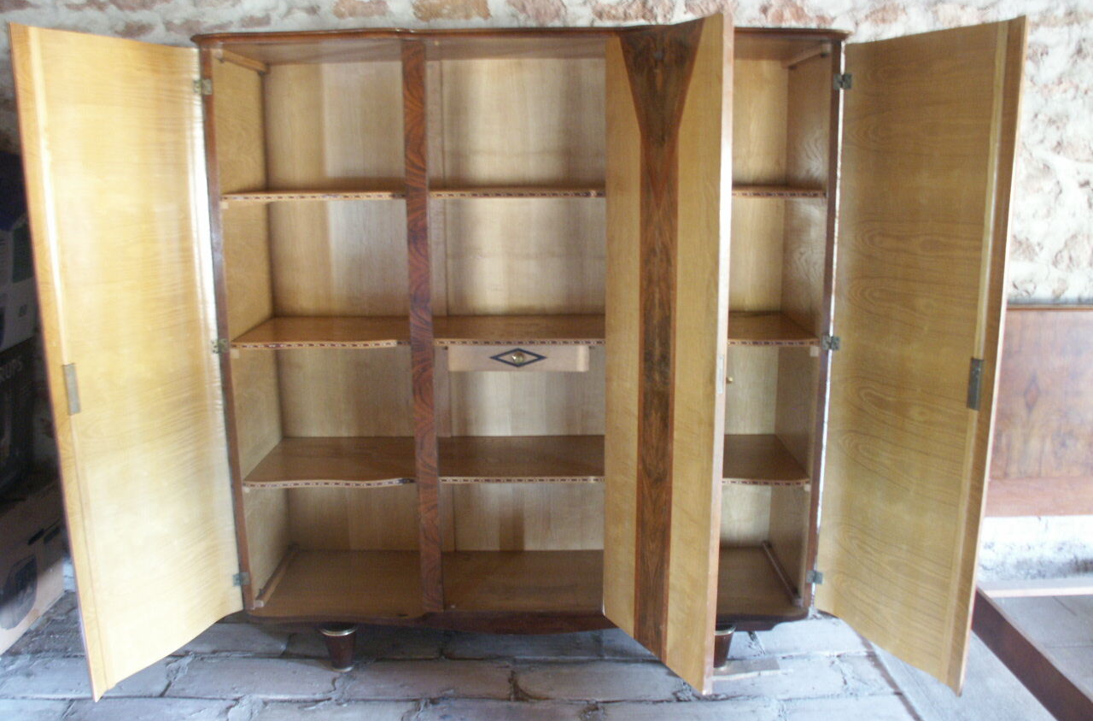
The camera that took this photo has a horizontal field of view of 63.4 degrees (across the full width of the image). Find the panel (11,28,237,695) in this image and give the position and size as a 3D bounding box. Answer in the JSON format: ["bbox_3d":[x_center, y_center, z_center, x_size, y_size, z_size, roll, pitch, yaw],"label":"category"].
[{"bbox_3d":[-1.030,0.018,2.274,0.059,1.612,0.511,6,14,26],"label":"panel"}]

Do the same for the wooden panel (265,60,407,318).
[{"bbox_3d":[-0.634,-0.533,2.840,0.513,0.805,0.020,-1,12,0],"label":"wooden panel"}]

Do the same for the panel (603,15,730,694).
[{"bbox_3d":[0.296,0.003,2.312,0.025,1.667,0.488,-7,13,-29],"label":"panel"}]

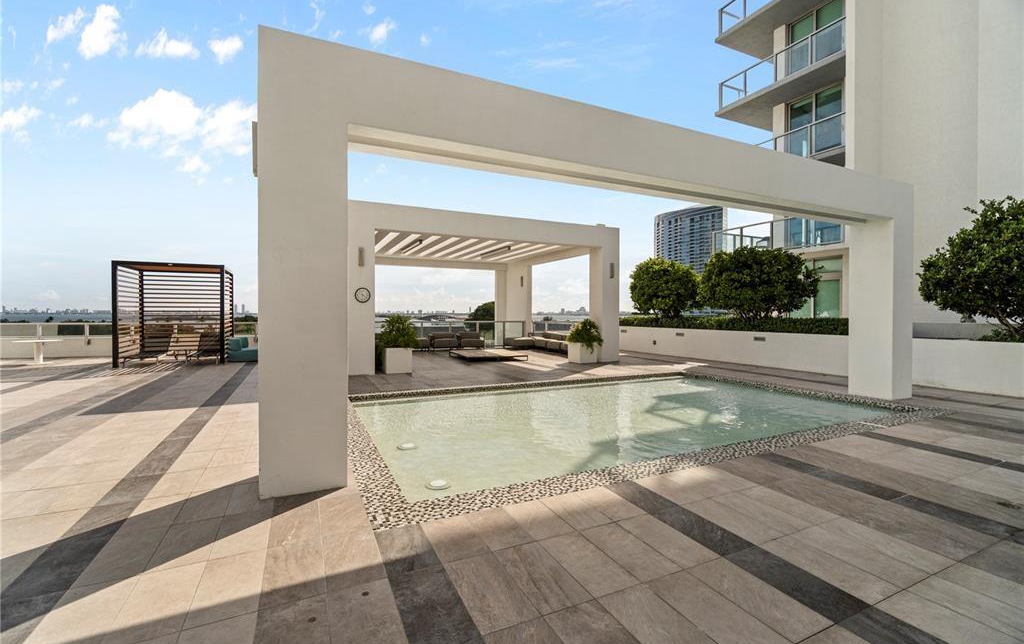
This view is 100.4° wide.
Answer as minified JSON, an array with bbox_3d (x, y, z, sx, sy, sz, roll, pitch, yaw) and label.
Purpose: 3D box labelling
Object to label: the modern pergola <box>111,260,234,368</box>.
[{"bbox_3d":[-9.274,-0.194,11.934,2.270,2.650,2.050,0,1,-26],"label":"modern pergola"}]

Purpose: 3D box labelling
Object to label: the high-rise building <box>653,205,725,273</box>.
[{"bbox_3d":[156.093,-36.310,382.238,21.000,116.000,83.000,0,1,-18],"label":"high-rise building"}]

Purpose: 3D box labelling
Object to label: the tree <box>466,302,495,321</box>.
[{"bbox_3d":[-1.097,-0.141,24.000,2.900,2.300,2.900,0,1,-26],"label":"tree"}]

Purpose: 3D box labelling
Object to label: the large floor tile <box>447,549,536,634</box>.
[{"bbox_3d":[-0.120,1.426,2.278,0.303,0.020,0.605,0,1,-26],"label":"large floor tile"}]

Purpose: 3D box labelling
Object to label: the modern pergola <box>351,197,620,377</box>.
[{"bbox_3d":[-1.711,-0.853,14.726,8.090,4.080,6.910,0,1,-26],"label":"modern pergola"}]

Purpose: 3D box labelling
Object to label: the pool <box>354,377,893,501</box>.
[{"bbox_3d":[1.707,1.635,6.751,7.540,0.500,4.030,0,1,-26],"label":"pool"}]

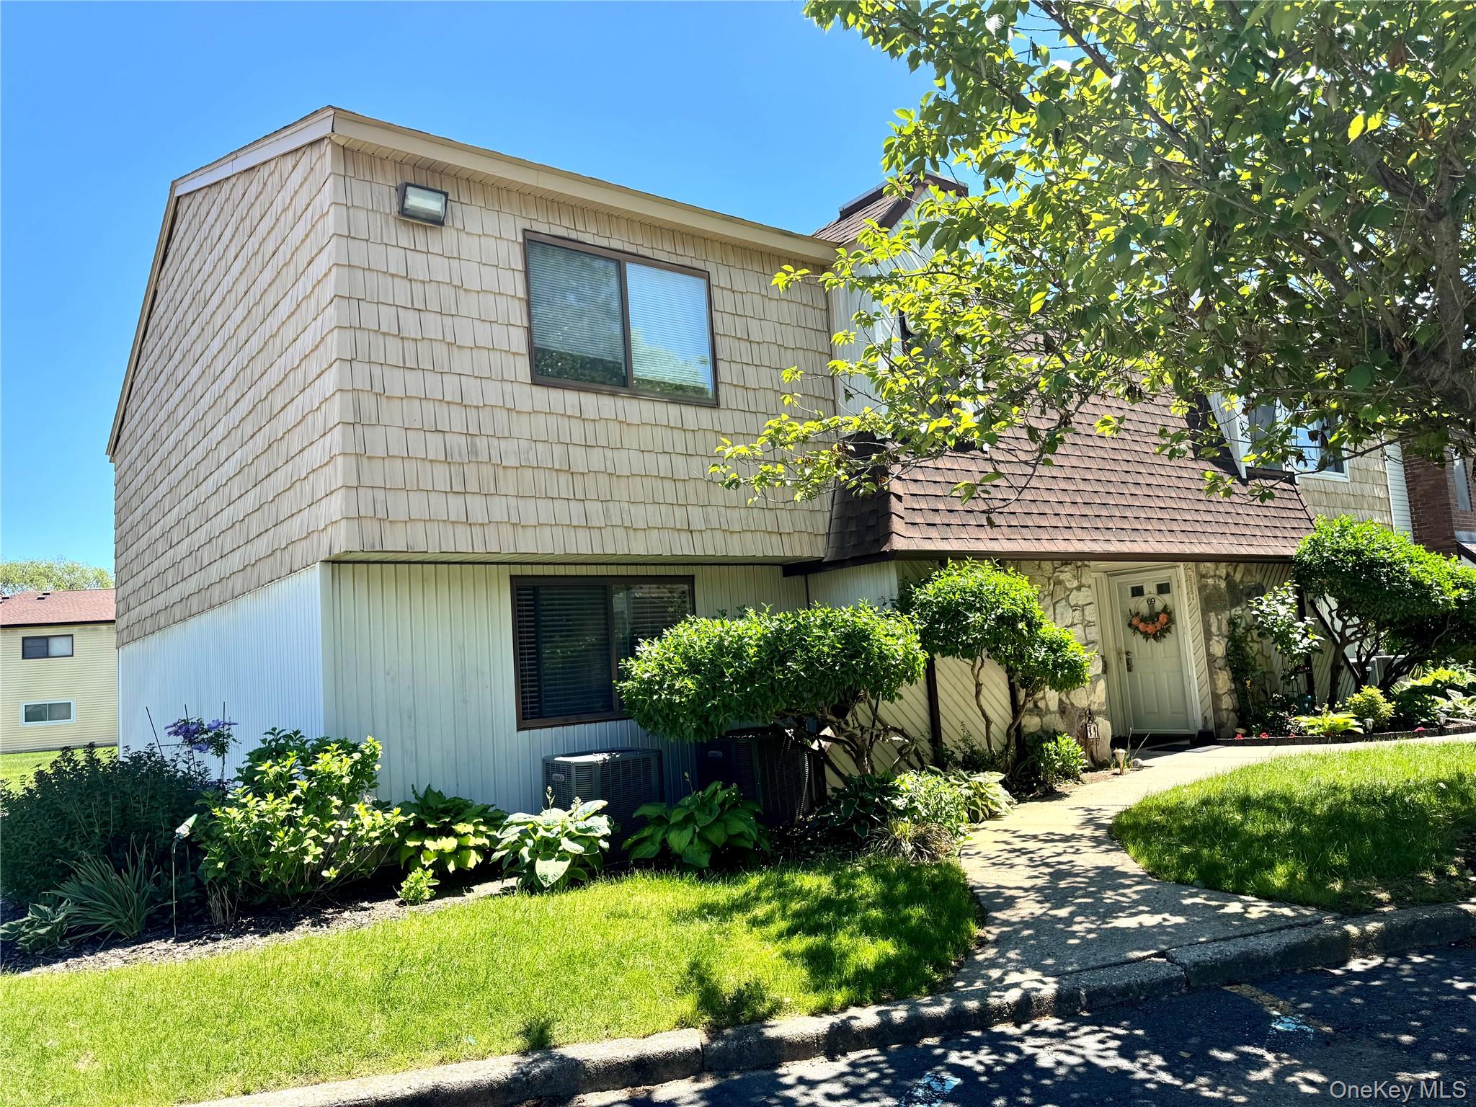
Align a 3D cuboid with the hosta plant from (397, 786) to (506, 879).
[{"bbox_3d":[-2.053,2.000,7.289,0.730,0.560,0.680,1,-8,-38],"label":"hosta plant"}]

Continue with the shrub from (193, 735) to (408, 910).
[{"bbox_3d":[-2.990,1.825,7.000,1.270,1.000,1.100,1,-8,-38],"label":"shrub"}]

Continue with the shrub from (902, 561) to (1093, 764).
[{"bbox_3d":[2.326,1.101,8.966,1.818,2.050,1.313,1,-8,-38],"label":"shrub"}]

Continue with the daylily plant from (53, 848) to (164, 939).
[{"bbox_3d":[-3.810,2.049,6.209,0.620,0.524,0.600,0,-8,-32],"label":"daylily plant"}]

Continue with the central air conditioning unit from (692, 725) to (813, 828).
[{"bbox_3d":[0.154,1.843,8.366,0.768,0.758,0.768,1,-8,-38],"label":"central air conditioning unit"}]

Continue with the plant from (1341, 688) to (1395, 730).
[{"bbox_3d":[7.517,1.854,12.261,0.570,0.460,0.550,1,-8,-38],"label":"plant"}]

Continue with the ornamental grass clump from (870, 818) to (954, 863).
[{"bbox_3d":[1.133,1.875,6.707,0.586,0.232,0.566,-4,-6,0],"label":"ornamental grass clump"}]

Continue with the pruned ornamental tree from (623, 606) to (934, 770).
[{"bbox_3d":[0.381,1.258,7.760,2.626,1.752,1.364,1,-8,-38],"label":"pruned ornamental tree"}]

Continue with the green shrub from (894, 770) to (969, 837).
[{"bbox_3d":[1.481,1.896,7.906,0.580,0.430,0.550,1,-8,-38],"label":"green shrub"}]

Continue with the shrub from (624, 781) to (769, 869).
[{"bbox_3d":[-0.290,1.866,7.131,1.010,0.505,0.959,-4,-6,0],"label":"shrub"}]

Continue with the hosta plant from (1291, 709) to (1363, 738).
[{"bbox_3d":[6.592,1.887,11.450,0.707,0.283,0.707,1,-8,-38],"label":"hosta plant"}]

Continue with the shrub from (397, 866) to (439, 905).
[{"bbox_3d":[-2.044,2.096,6.524,0.260,0.220,0.250,1,-8,-38],"label":"shrub"}]

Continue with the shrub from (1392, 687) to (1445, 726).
[{"bbox_3d":[7.760,1.739,11.680,0.535,0.460,0.535,1,-8,-38],"label":"shrub"}]

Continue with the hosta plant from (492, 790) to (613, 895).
[{"bbox_3d":[-1.257,1.900,6.825,0.760,0.560,0.720,-4,-6,0],"label":"hosta plant"}]

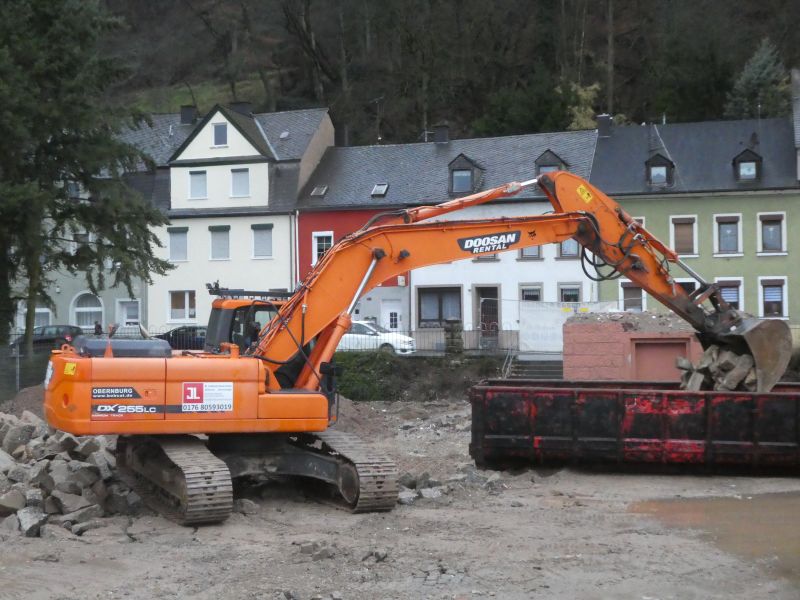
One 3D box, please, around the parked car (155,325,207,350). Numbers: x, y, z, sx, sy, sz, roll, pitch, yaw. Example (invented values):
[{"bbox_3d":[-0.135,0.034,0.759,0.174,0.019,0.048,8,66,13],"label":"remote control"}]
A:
[{"bbox_3d":[-10.151,1.996,55.001,4.300,1.470,1.780,-1,0,17],"label":"parked car"}]

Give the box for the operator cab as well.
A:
[{"bbox_3d":[-2.202,0.708,18.914,1.850,1.900,1.000,-1,0,-16],"label":"operator cab"}]

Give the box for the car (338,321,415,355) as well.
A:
[{"bbox_3d":[-1.537,1.637,49.001,4.500,1.450,1.800,-1,0,17],"label":"car"}]

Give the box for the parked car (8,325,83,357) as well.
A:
[{"bbox_3d":[-17.328,2.033,57.002,4.150,1.520,1.750,-1,0,20],"label":"parked car"}]

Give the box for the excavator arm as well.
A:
[{"bbox_3d":[2.329,-0.225,19.310,9.596,3.790,1.250,-1,0,-16],"label":"excavator arm"}]

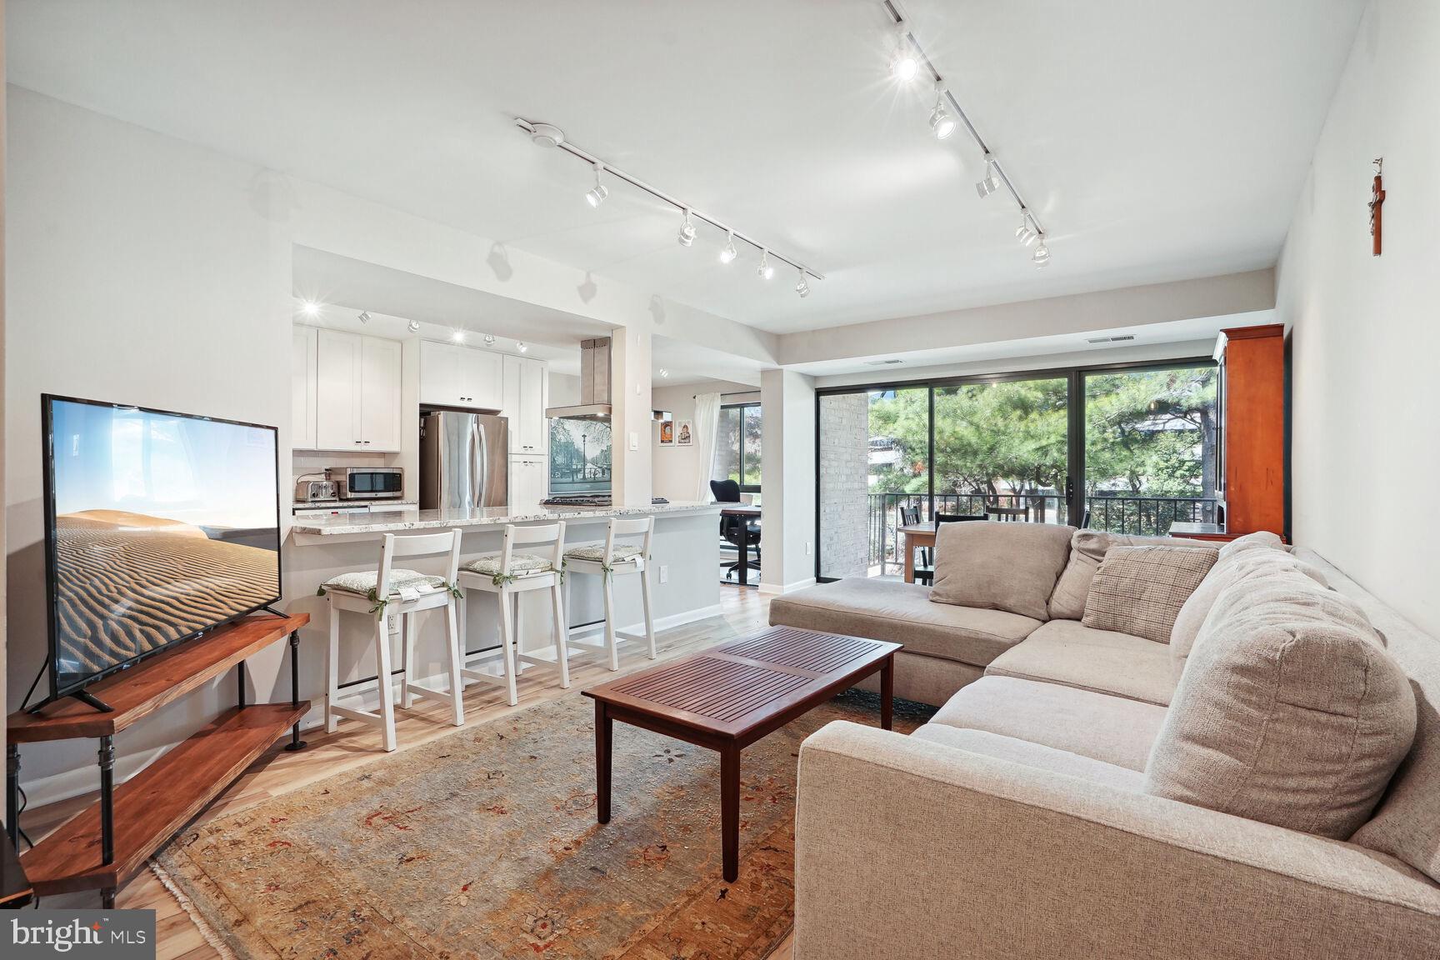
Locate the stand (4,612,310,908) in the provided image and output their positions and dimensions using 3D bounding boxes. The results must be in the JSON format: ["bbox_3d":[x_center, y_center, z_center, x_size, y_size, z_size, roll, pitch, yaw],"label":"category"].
[{"bbox_3d":[-1.745,0.852,2.111,0.290,0.548,1.220,0,1,-13],"label":"stand"}]

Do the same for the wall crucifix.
[{"bbox_3d":[1.603,-0.660,1.565,0.036,0.240,0.105,1,1,37],"label":"wall crucifix"}]

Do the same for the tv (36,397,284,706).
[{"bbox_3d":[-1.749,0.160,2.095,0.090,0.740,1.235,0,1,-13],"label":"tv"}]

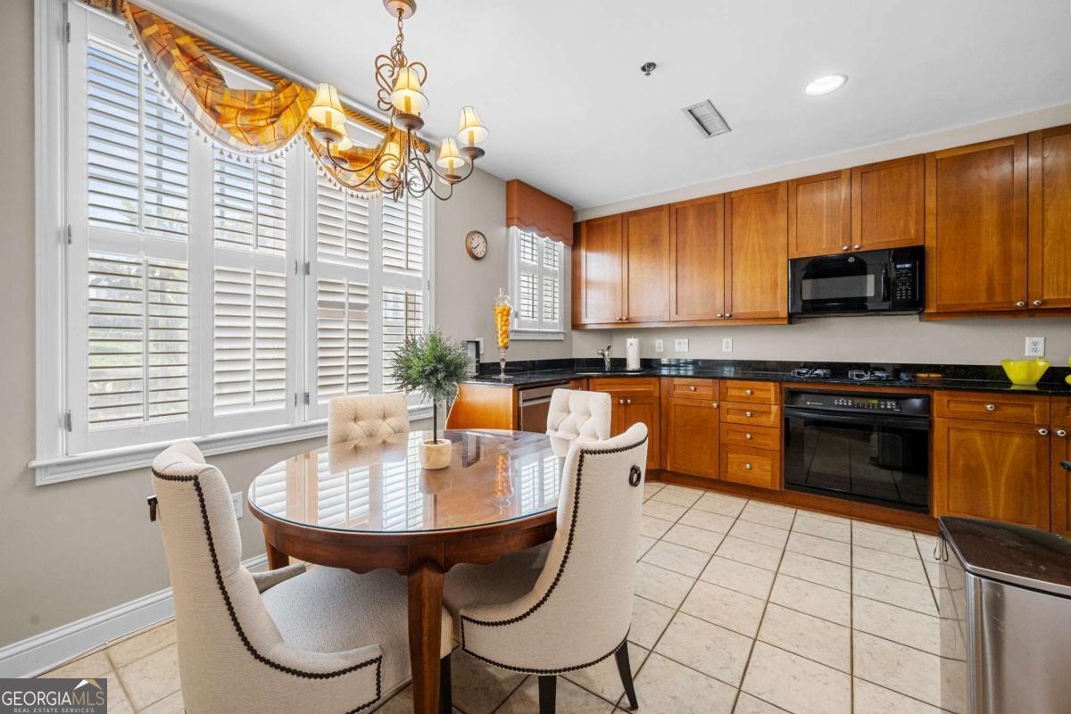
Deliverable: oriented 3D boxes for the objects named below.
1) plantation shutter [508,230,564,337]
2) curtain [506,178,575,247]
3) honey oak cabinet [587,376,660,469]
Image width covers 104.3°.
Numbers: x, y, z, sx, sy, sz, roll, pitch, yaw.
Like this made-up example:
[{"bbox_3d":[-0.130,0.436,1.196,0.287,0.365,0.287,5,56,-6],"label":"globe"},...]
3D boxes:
[{"bbox_3d":[0.043,-0.791,3.895,0.050,1.117,0.796,1,1,37],"label":"plantation shutter"},{"bbox_3d":[0.064,-1.287,3.847,0.125,0.404,0.878,1,1,37],"label":"curtain"},{"bbox_3d":[0.703,0.567,3.764,0.610,0.774,0.620,0,1,-8],"label":"honey oak cabinet"}]

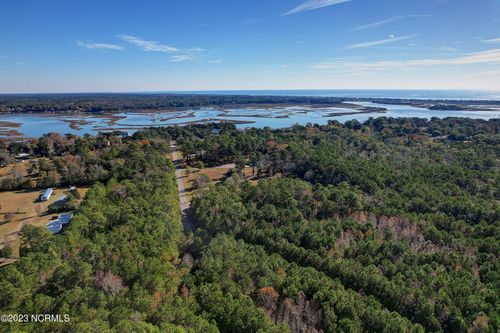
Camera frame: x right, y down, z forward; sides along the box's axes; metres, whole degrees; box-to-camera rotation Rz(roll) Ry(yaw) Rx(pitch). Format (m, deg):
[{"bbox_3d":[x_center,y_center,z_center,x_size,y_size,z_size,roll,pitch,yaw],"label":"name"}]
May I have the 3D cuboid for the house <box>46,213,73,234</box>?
[{"bbox_3d":[-128.005,38.568,207.811,10.000,5.000,25.000,-4,15,-13],"label":"house"}]

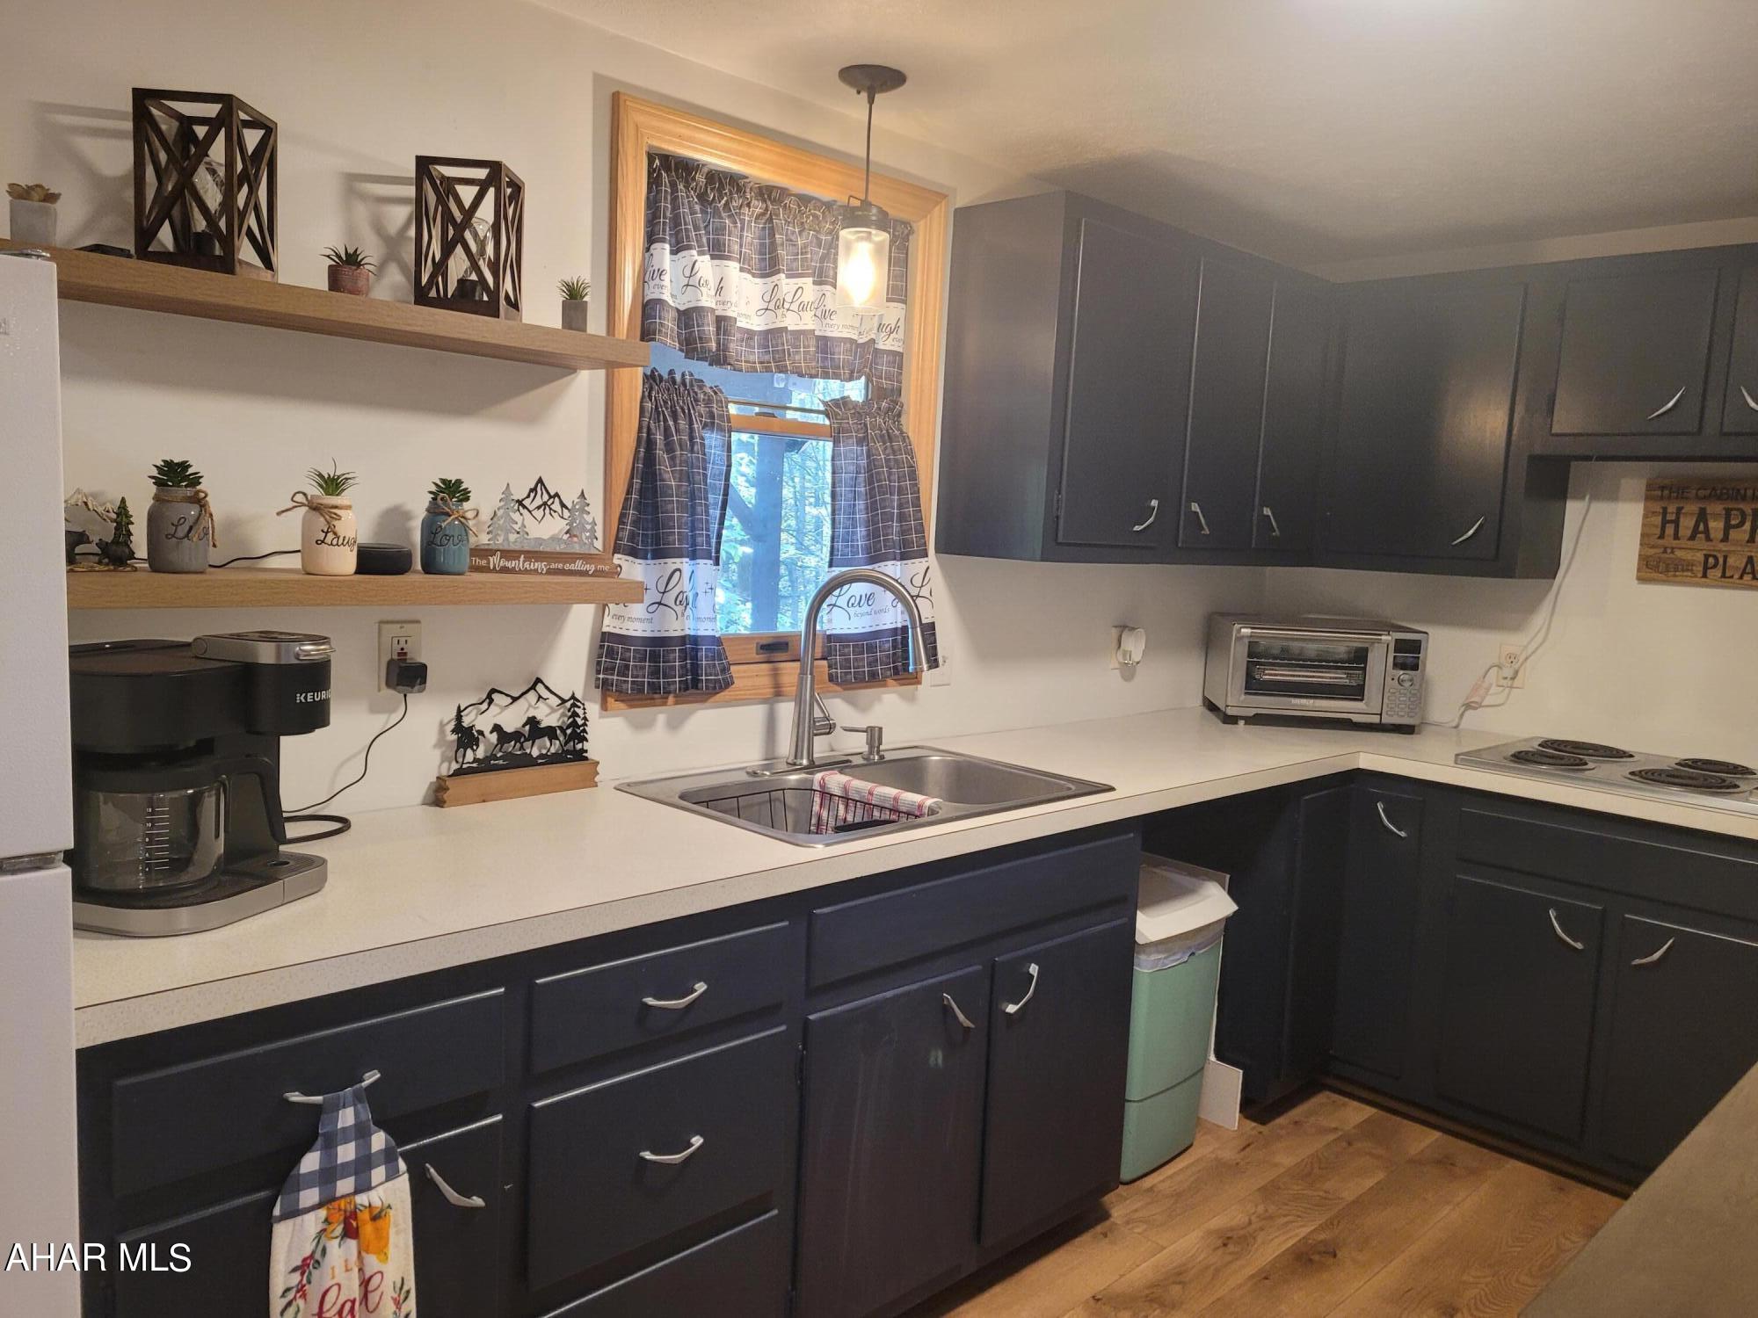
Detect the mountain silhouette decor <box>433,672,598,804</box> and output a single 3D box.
[{"bbox_3d":[-0.634,0.137,2.333,0.304,0.214,0.037,-3,9,-44],"label":"mountain silhouette decor"}]

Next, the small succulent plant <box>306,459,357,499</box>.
[{"bbox_3d":[-0.790,-0.261,1.909,0.076,0.056,0.075,-3,8,-45],"label":"small succulent plant"}]

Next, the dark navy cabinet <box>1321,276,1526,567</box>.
[{"bbox_3d":[1.531,-0.626,3.599,0.320,0.730,0.510,-3,9,-44],"label":"dark navy cabinet"}]

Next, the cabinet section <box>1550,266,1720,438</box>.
[{"bbox_3d":[1.854,-0.714,3.177,0.270,0.369,0.318,-3,9,-45],"label":"cabinet section"}]

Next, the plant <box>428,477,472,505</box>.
[{"bbox_3d":[-0.671,-0.262,2.065,0.069,0.045,0.068,-3,8,-45],"label":"plant"}]

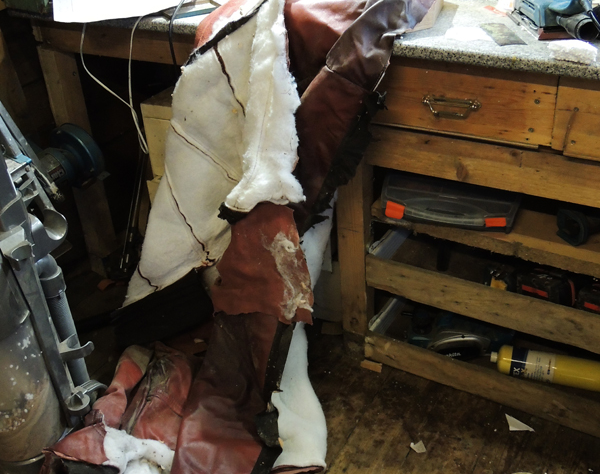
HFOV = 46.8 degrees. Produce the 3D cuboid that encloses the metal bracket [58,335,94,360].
[{"bbox_3d":[-0.483,0.239,1.497,0.068,0.024,0.058,-23,32,-22],"label":"metal bracket"}]

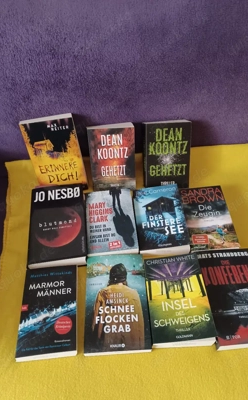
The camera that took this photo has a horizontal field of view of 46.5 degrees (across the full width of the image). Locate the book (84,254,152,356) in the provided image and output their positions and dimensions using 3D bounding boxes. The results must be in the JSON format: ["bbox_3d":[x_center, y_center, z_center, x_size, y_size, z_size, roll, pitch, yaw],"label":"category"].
[{"bbox_3d":[-0.016,0.213,0.609,0.126,0.027,0.197,-2,52,-2],"label":"book"}]

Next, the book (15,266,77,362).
[{"bbox_3d":[-0.157,0.232,0.617,0.115,0.021,0.185,-4,49,-4],"label":"book"}]

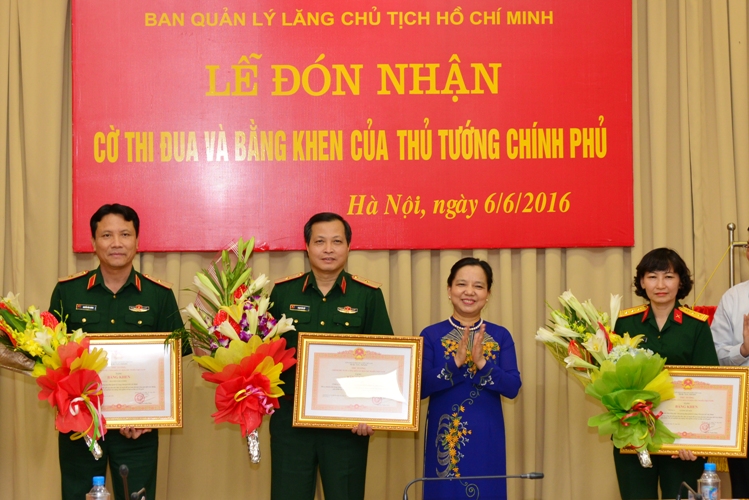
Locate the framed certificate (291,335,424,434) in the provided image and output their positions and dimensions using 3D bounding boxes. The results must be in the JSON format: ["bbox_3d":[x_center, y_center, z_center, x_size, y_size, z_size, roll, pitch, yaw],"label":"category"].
[{"bbox_3d":[-0.062,0.524,5.140,0.500,0.380,0.030,3,-12,3],"label":"framed certificate"}]

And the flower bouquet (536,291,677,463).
[{"bbox_3d":[0.967,0.514,5.200,0.460,0.790,0.320,-24,7,0],"label":"flower bouquet"}]

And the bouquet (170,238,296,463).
[{"bbox_3d":[-0.548,0.393,5.050,0.480,0.870,0.320,-4,2,3],"label":"bouquet"}]

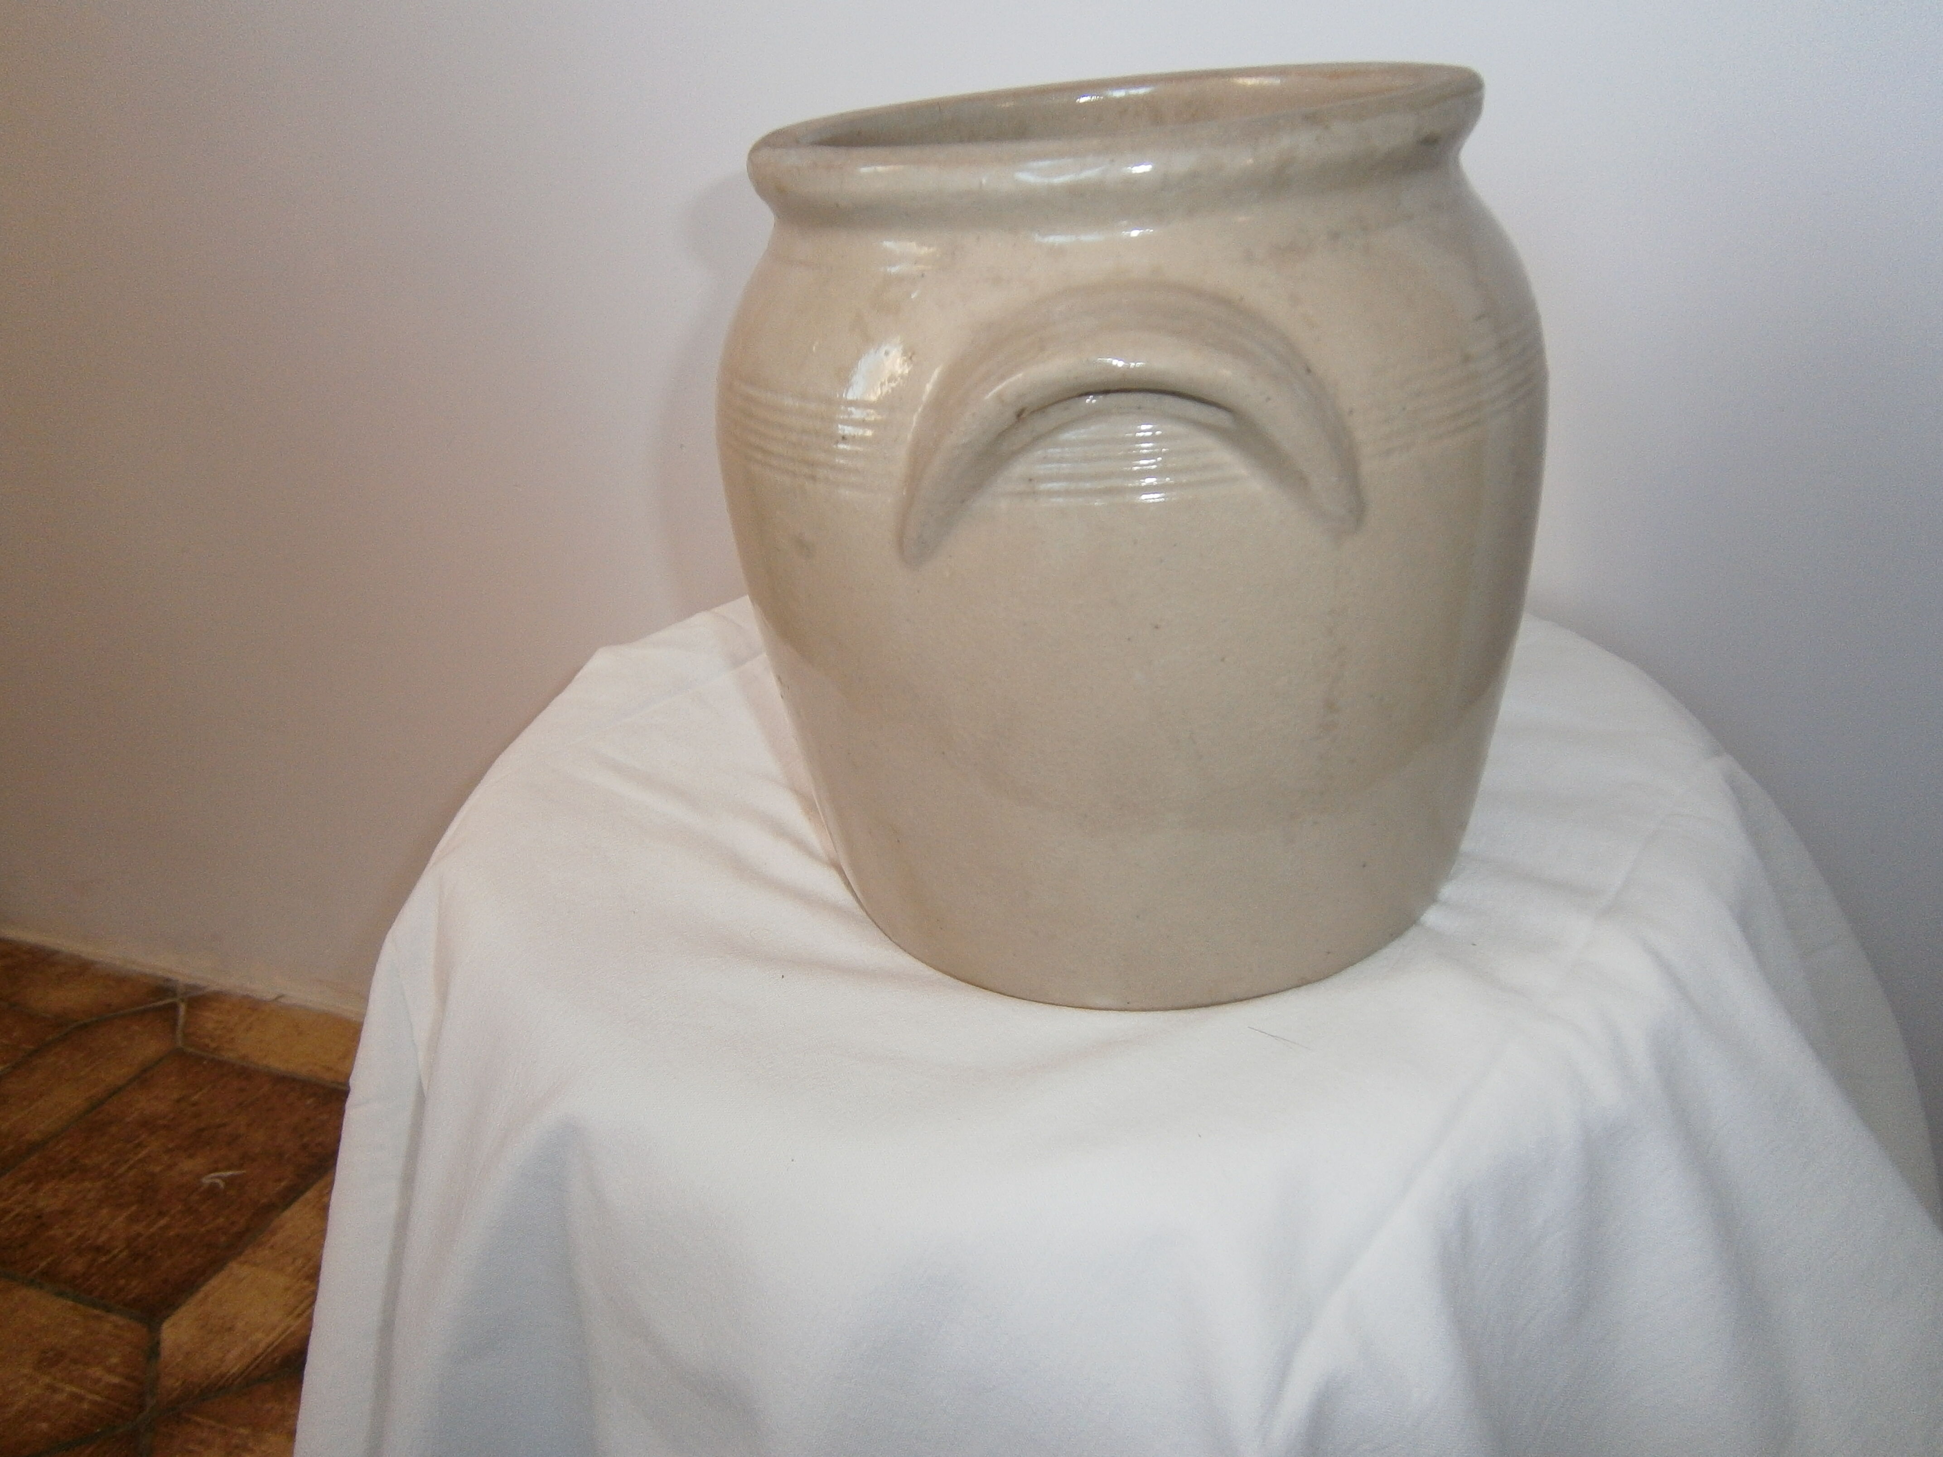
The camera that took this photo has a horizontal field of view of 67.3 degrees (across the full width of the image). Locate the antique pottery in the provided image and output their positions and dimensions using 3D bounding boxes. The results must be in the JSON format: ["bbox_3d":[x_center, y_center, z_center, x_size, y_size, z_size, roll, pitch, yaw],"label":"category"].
[{"bbox_3d":[0.049,-0.072,0.466,0.246,0.238,0.272,-3,26,6],"label":"antique pottery"}]

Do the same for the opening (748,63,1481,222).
[{"bbox_3d":[0.038,-0.167,0.417,0.206,0.022,0.206,-3,26,6],"label":"opening"}]

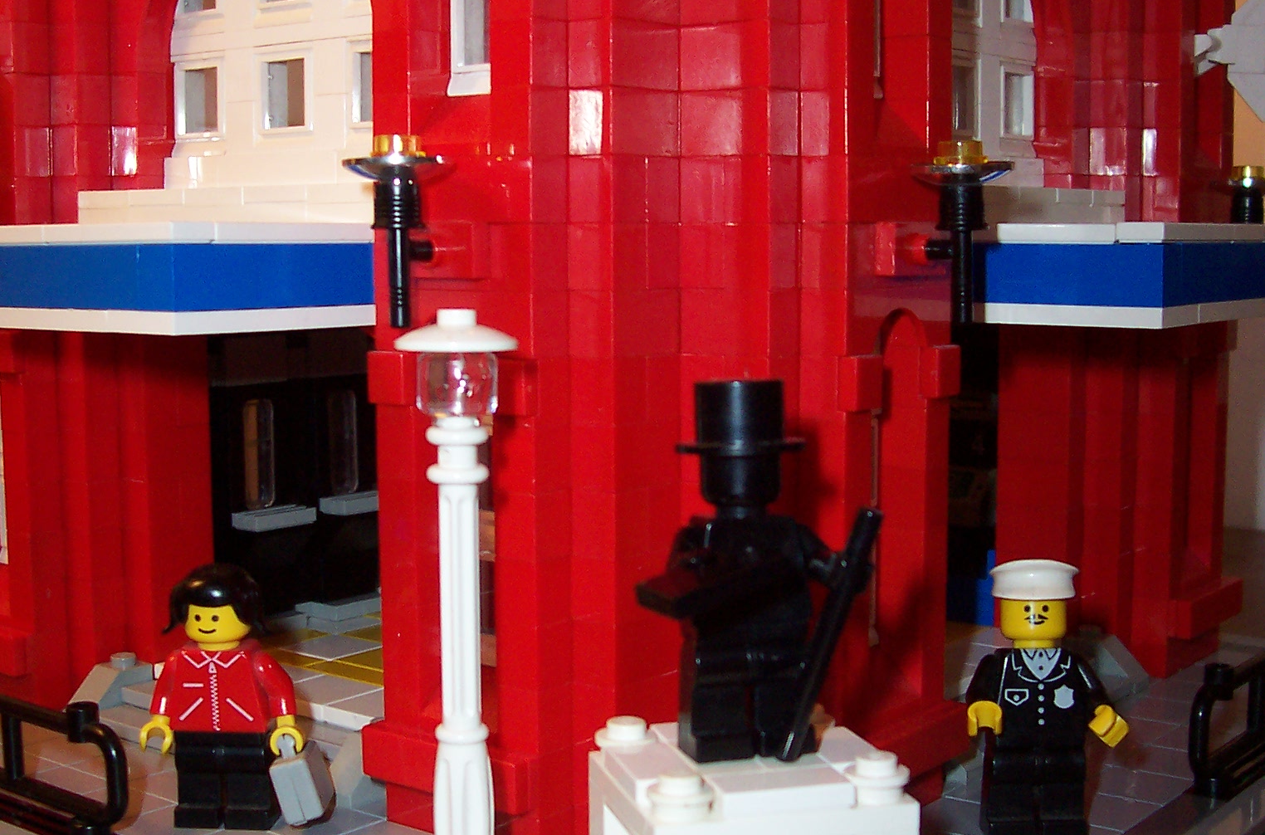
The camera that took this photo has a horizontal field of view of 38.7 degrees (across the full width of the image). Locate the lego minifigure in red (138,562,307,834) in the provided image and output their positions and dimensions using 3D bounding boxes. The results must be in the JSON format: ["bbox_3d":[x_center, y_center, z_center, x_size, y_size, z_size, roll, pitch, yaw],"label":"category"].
[{"bbox_3d":[-0.064,0.044,0.286,0.025,0.041,0.015,0,6,5],"label":"lego minifigure in red"}]

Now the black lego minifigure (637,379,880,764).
[{"bbox_3d":[0.015,0.019,0.219,0.030,0.046,0.022,-2,6,-15],"label":"black lego minifigure"}]

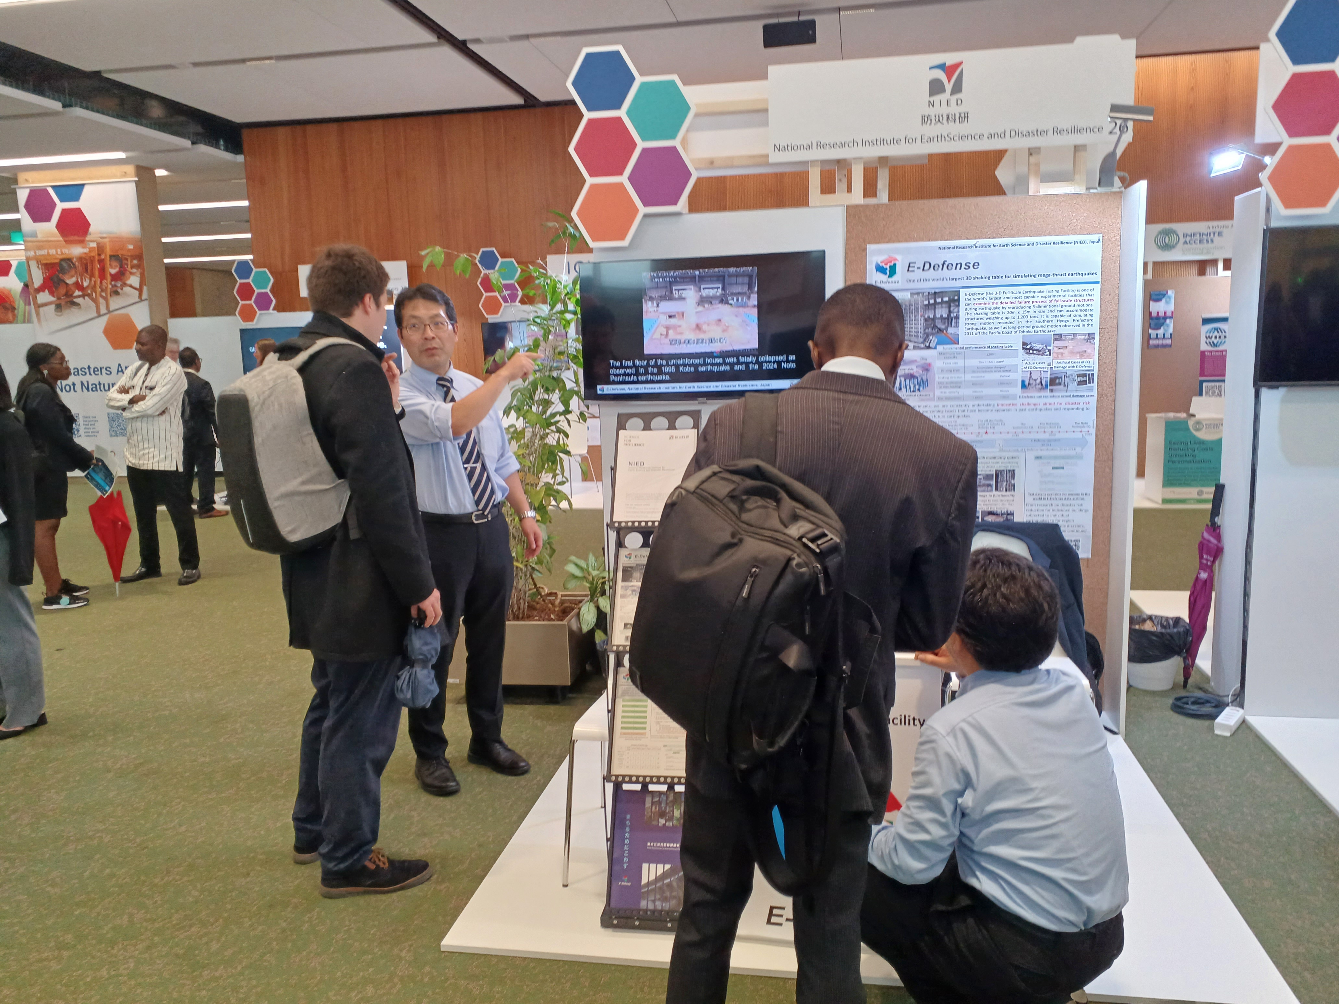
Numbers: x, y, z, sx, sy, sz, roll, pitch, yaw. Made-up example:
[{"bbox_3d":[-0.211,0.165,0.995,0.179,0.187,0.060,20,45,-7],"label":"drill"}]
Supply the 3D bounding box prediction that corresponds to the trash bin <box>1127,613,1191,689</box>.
[{"bbox_3d":[2.067,0.637,4.441,0.285,0.280,0.285,0,9,10],"label":"trash bin"}]

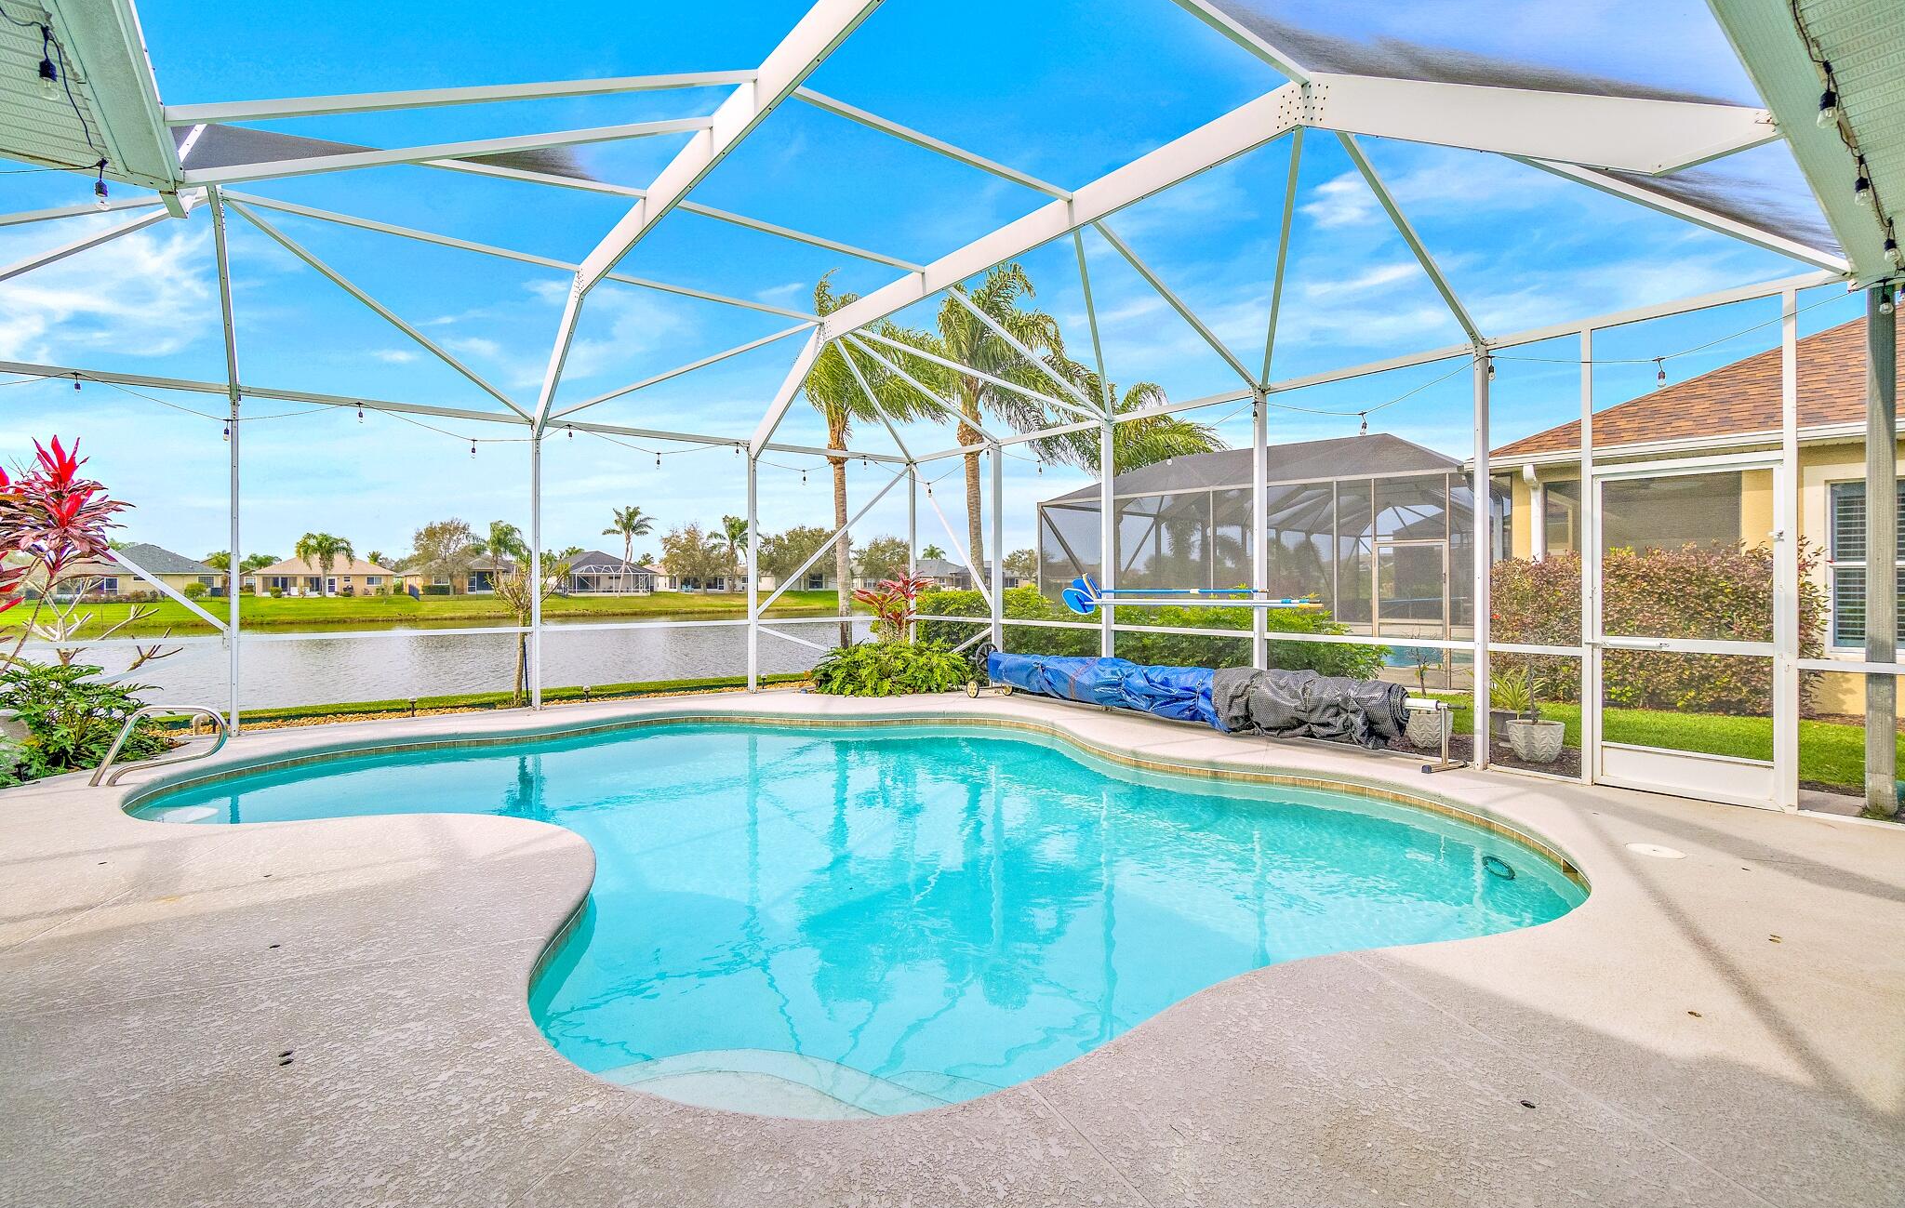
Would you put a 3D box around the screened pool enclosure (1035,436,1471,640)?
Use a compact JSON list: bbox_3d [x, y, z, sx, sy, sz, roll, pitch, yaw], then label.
[{"bbox_3d":[8.457,-0.875,17.607,6.900,3.800,13.000,1,2,40],"label":"screened pool enclosure"}]

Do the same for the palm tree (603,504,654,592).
[{"bbox_3d":[-38.191,-6.150,92.881,5.700,10.900,5.600,0,1,0],"label":"palm tree"}]

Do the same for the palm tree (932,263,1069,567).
[{"bbox_3d":[1.047,-2.501,14.445,2.900,7.600,3.000,0,1,0],"label":"palm tree"}]

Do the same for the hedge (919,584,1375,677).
[{"bbox_3d":[1.746,0.519,9.828,1.100,1.380,6.485,-1,2,-40],"label":"hedge"}]

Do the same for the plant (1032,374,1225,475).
[{"bbox_3d":[3.966,-1.959,17.959,4.300,6.450,4.000,0,1,0],"label":"plant"}]

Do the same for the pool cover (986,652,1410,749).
[{"bbox_3d":[1.948,0.815,7.842,0.520,0.600,4.689,-1,2,-40],"label":"pool cover"}]

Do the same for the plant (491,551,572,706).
[{"bbox_3d":[-4.873,0.313,9.210,0.860,1.820,0.840,0,1,0],"label":"plant"}]

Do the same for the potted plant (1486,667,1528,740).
[{"bbox_3d":[4.994,0.891,7.173,0.530,0.720,0.520,0,1,0],"label":"potted plant"}]

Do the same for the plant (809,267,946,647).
[{"bbox_3d":[-1.439,-2.543,15.144,2.800,7.750,2.900,0,1,0],"label":"plant"}]

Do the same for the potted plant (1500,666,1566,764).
[{"bbox_3d":[4.613,0.881,6.323,0.410,0.780,0.410,0,1,0],"label":"potted plant"}]

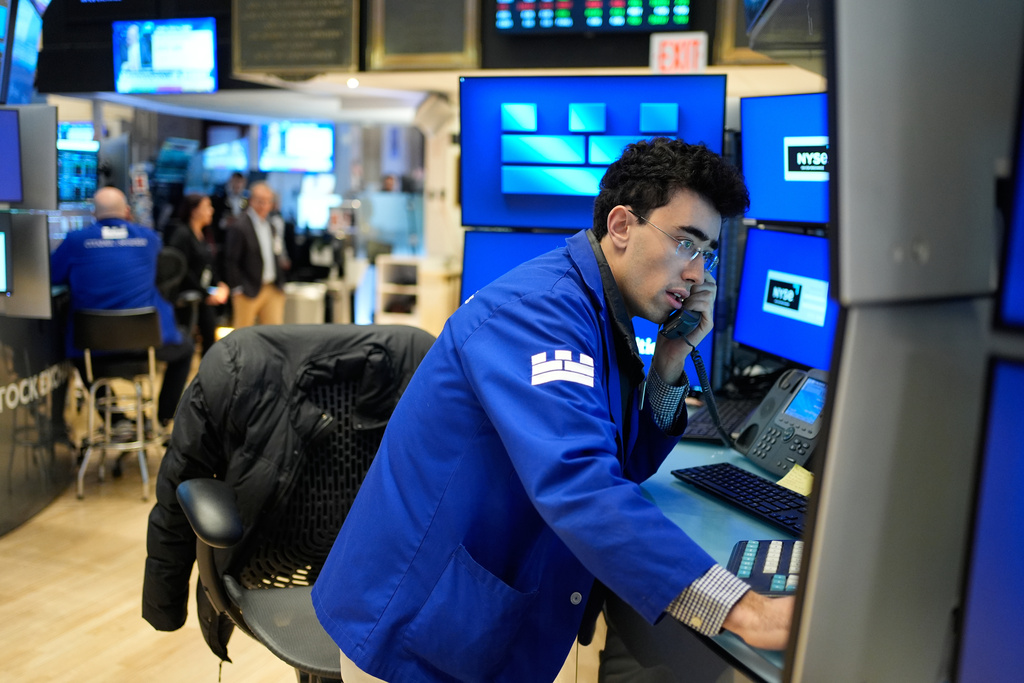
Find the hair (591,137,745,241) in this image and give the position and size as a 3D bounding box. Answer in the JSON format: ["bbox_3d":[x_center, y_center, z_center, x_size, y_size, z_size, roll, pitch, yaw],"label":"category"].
[{"bbox_3d":[0.235,-0.223,1.470,0.220,0.150,0.180,25,15,17],"label":"hair"}]

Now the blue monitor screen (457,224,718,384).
[{"bbox_3d":[0.178,-0.084,2.490,0.655,0.375,0.050,3,-8,15],"label":"blue monitor screen"}]

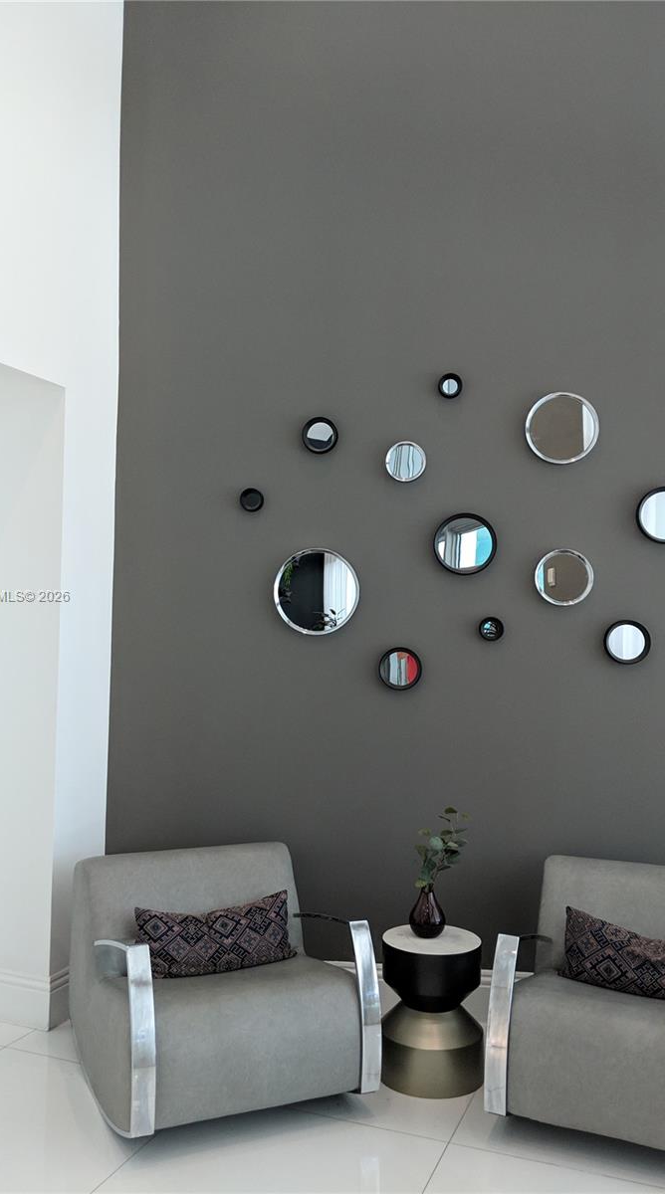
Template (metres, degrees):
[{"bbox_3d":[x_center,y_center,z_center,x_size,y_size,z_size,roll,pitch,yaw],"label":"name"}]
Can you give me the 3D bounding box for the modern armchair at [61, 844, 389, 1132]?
[{"bbox_3d":[-0.393,1.285,3.169,0.764,0.700,0.900,2,-3,-25],"label":"modern armchair"}]

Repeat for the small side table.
[{"bbox_3d":[0.346,1.418,3.227,0.352,0.457,0.352,1,-3,0],"label":"small side table"}]

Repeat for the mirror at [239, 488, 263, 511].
[{"bbox_3d":[-0.336,-0.401,3.825,0.099,0.099,0.035,0,-3,7],"label":"mirror"}]

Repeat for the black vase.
[{"bbox_3d":[0.337,1.109,3.296,0.128,0.167,0.128,1,-3,0],"label":"black vase"}]

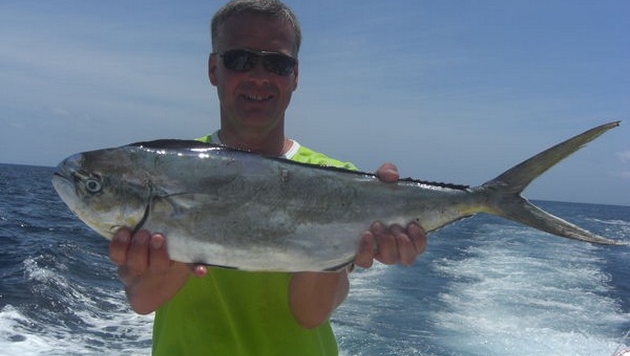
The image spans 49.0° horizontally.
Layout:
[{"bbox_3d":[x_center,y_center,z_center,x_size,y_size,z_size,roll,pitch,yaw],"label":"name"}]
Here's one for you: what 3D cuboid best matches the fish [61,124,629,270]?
[{"bbox_3d":[0.040,0.023,0.830,0.685,0.175,0.090,1,2,-4],"label":"fish"}]

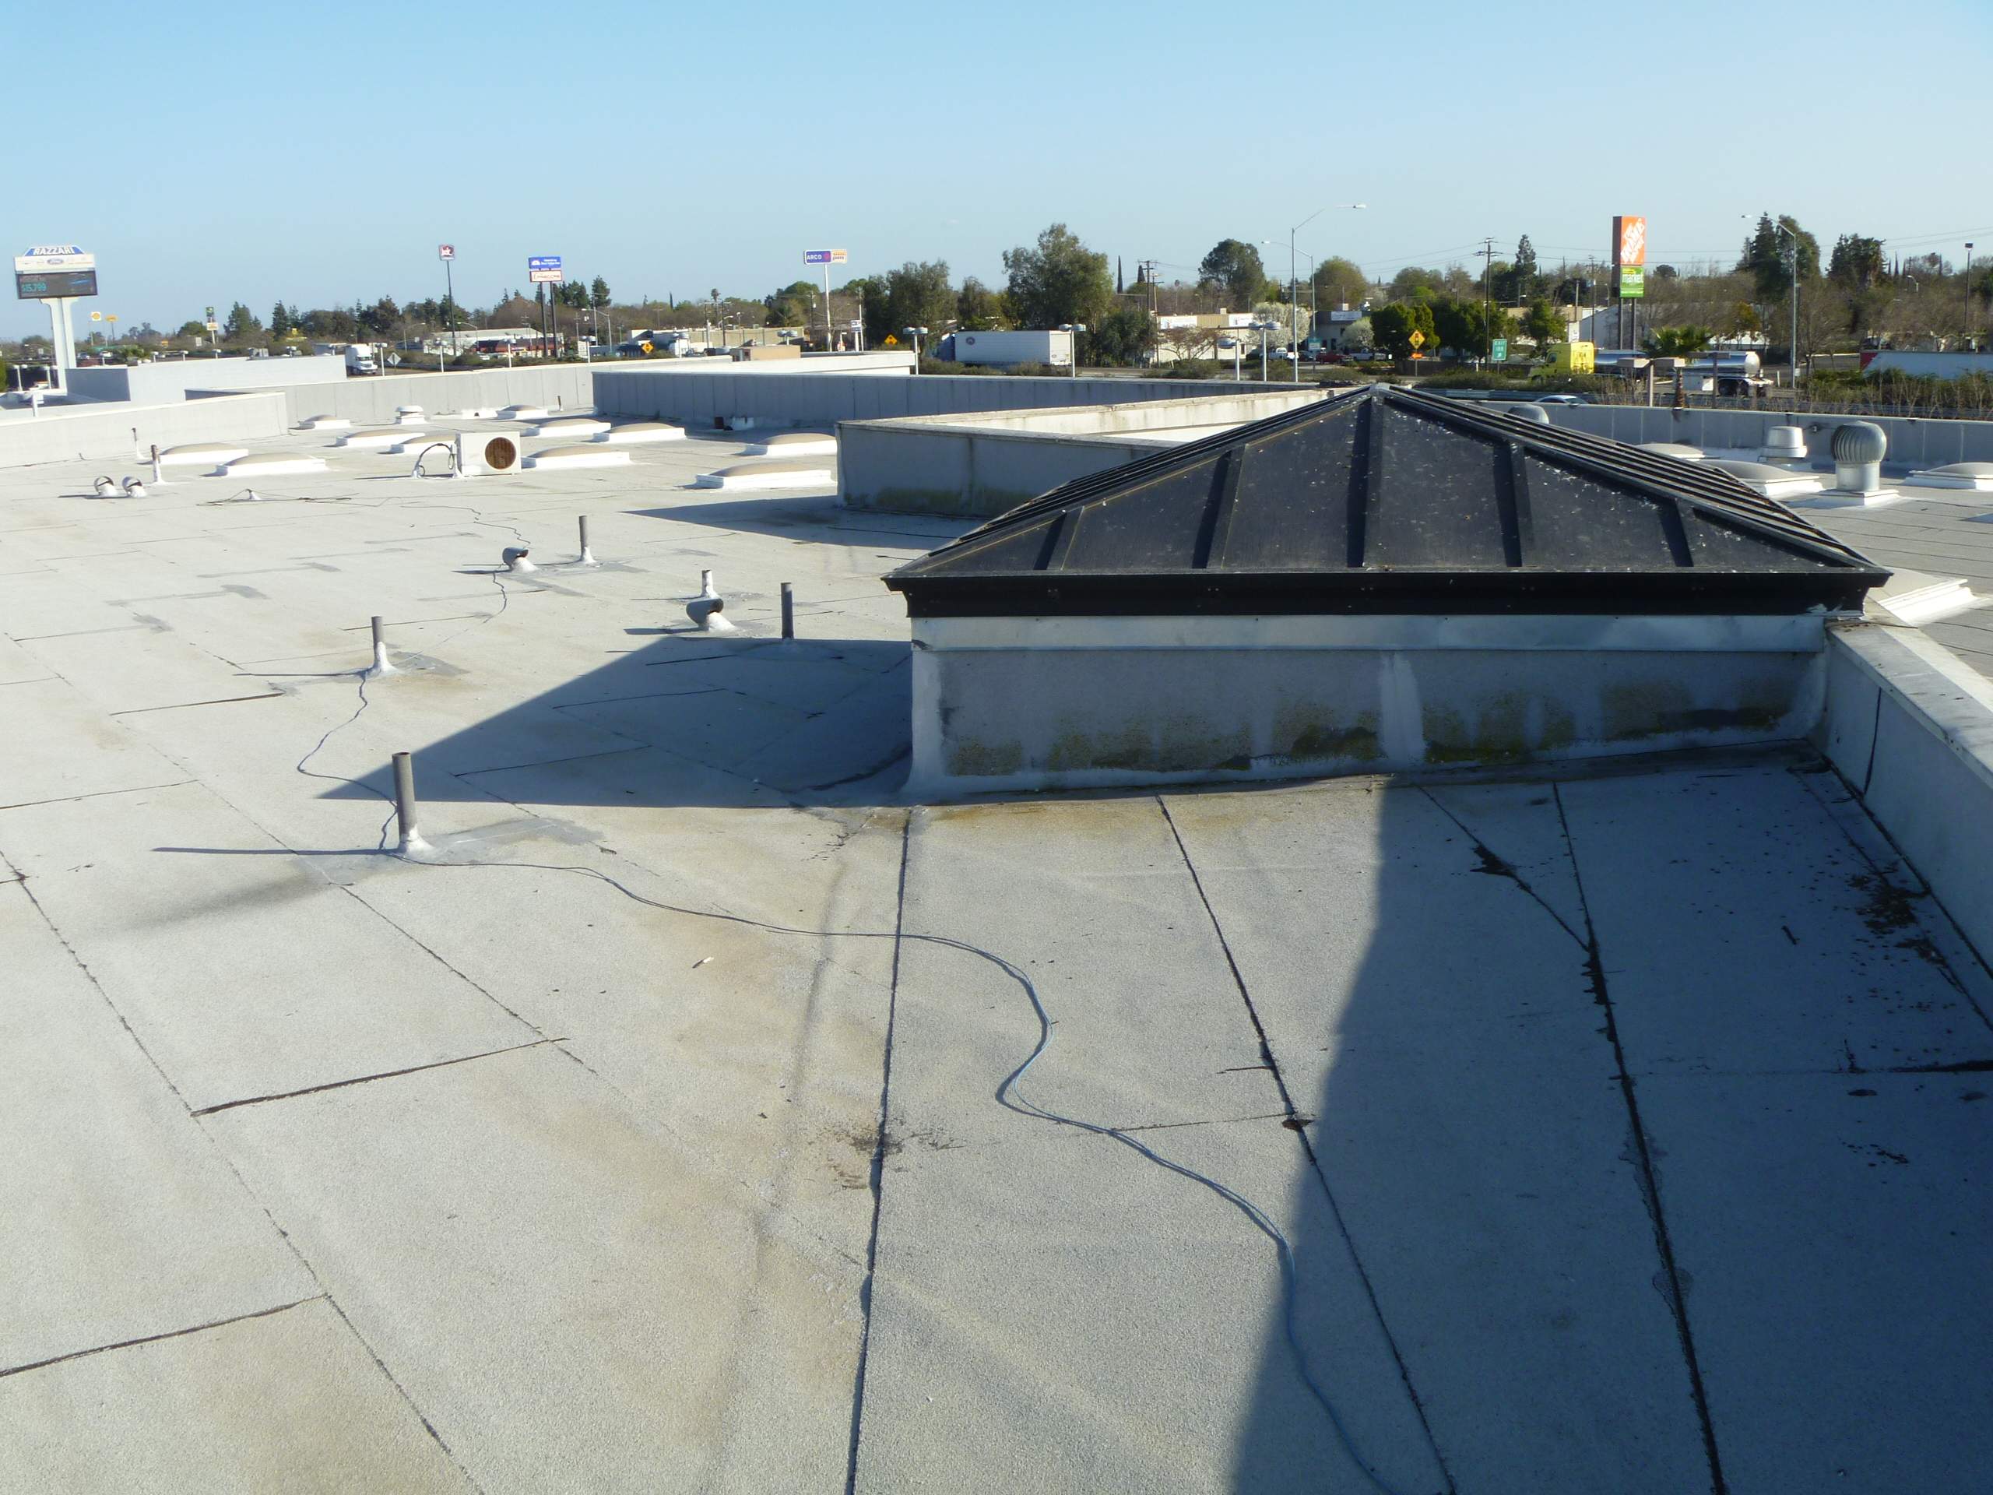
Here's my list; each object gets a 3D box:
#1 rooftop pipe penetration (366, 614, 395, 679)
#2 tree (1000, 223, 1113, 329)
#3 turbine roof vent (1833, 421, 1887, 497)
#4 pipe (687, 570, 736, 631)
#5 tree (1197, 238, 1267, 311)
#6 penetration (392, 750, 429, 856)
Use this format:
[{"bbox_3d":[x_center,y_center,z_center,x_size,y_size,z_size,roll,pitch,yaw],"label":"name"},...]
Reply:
[{"bbox_3d":[-3.316,-0.550,10.826,0.135,0.300,0.135,-2,13,0],"label":"rooftop pipe penetration"},{"bbox_3d":[5.810,-44.510,198.400,11.000,14.000,10.500,-2,13,0],"label":"tree"},{"bbox_3d":[6.620,-2.240,15.450,0.430,0.500,0.430,-2,13,0],"label":"turbine roof vent"},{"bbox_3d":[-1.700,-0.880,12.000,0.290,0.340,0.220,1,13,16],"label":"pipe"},{"bbox_3d":[33.600,-65.700,288.200,10.200,13.500,10.000,-2,13,0],"label":"tree"},{"bbox_3d":[-2.076,0.197,7.102,0.125,0.350,0.125,-2,13,0],"label":"penetration"}]

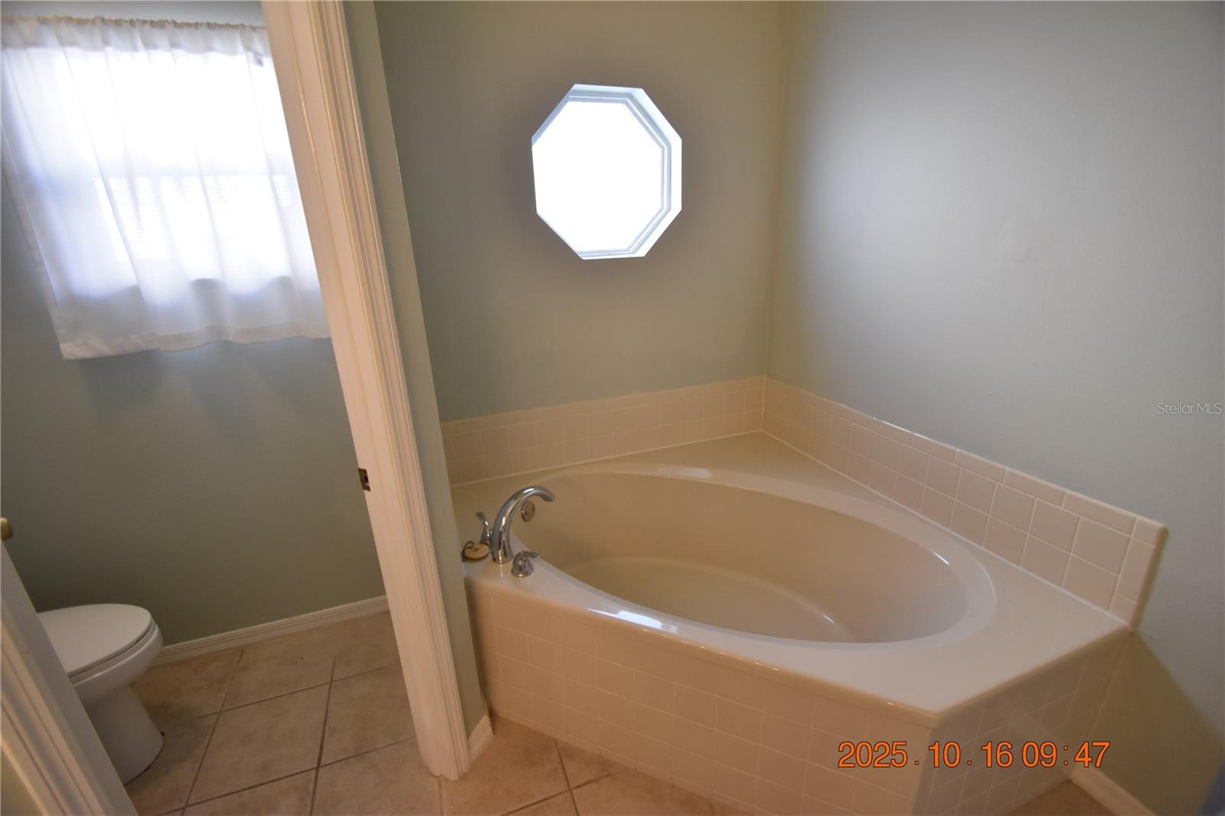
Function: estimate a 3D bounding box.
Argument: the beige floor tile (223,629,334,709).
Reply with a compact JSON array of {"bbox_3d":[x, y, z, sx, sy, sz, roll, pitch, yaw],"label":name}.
[{"bbox_3d":[-1.216,0.953,1.902,0.332,0.012,0.330,-8,20,-17],"label":"beige floor tile"}]

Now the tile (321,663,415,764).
[{"bbox_3d":[-0.775,1.002,1.708,0.332,0.012,0.332,-8,20,-17],"label":"tile"}]

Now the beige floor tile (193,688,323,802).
[{"bbox_3d":[-1.091,1.046,1.612,0.332,0.012,0.332,-8,20,-17],"label":"beige floor tile"}]

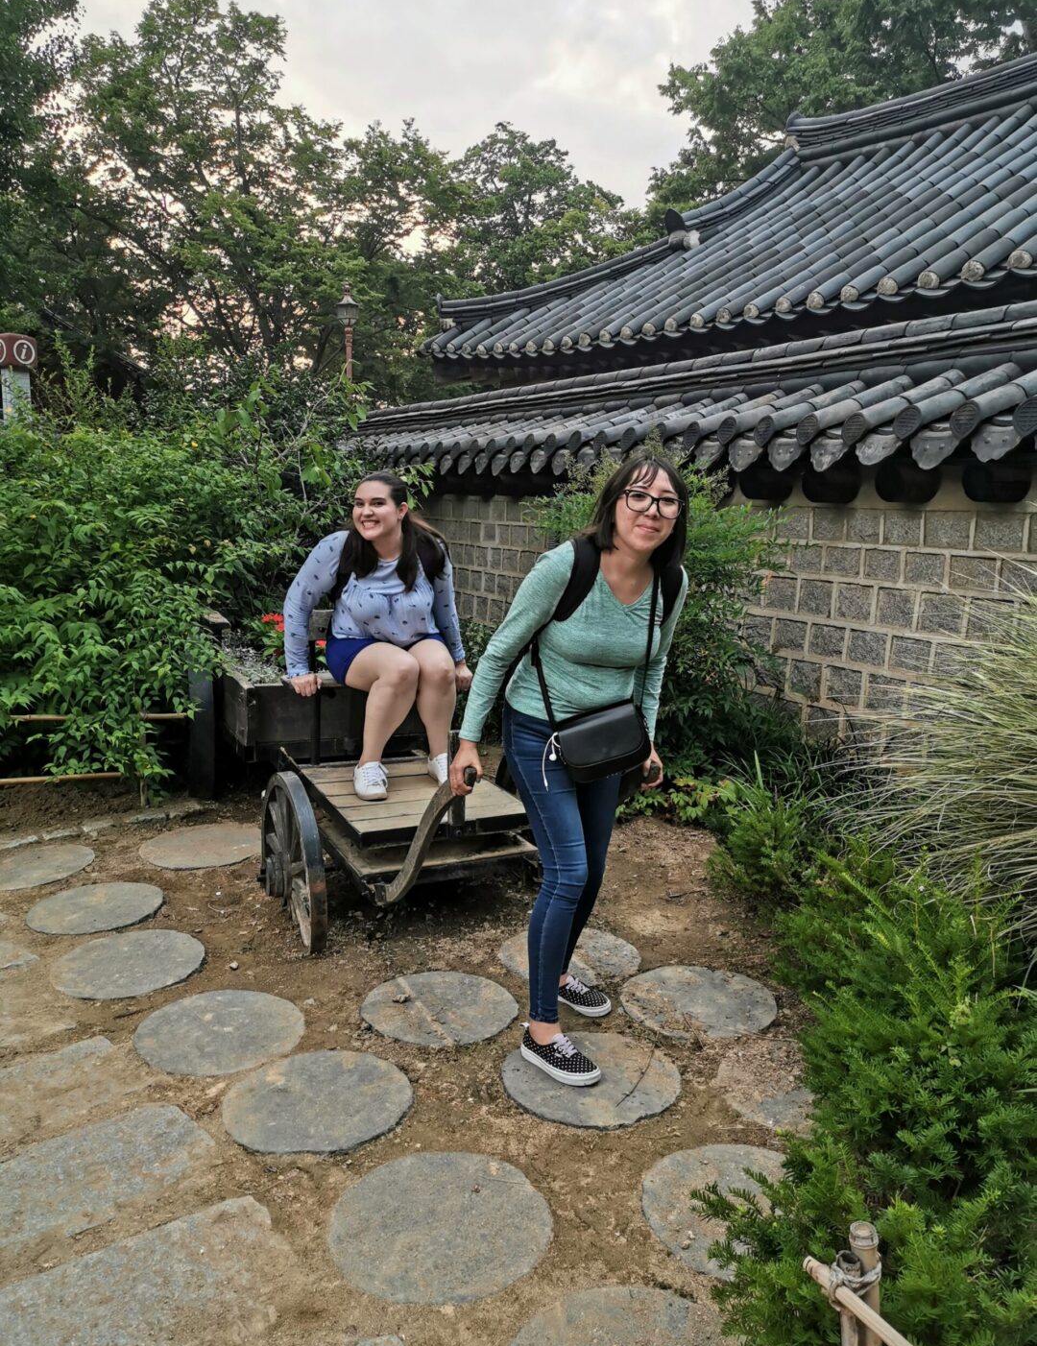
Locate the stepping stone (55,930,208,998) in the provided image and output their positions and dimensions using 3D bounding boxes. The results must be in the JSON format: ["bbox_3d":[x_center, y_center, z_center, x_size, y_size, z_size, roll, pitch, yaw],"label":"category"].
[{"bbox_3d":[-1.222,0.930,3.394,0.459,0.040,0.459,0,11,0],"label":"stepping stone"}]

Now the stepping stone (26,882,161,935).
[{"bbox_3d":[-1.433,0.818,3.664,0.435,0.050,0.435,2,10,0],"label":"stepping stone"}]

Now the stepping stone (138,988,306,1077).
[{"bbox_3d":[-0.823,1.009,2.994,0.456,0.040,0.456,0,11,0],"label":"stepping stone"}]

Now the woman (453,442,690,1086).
[{"bbox_3d":[0.143,0.240,2.780,0.510,1.560,0.628,-6,12,-28],"label":"woman"}]

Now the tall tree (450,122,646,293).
[{"bbox_3d":[0.624,-8.051,25.989,6.000,9.750,6.000,1,10,0],"label":"tall tree"}]

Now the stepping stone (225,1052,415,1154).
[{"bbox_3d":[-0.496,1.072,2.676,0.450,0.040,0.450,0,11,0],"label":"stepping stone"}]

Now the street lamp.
[{"bbox_3d":[-2.708,-4.014,17.412,0.370,4.361,0.370,0,11,0],"label":"street lamp"}]

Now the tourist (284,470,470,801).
[{"bbox_3d":[-0.466,-0.173,3.923,0.687,1.089,0.667,-4,12,-22],"label":"tourist"}]

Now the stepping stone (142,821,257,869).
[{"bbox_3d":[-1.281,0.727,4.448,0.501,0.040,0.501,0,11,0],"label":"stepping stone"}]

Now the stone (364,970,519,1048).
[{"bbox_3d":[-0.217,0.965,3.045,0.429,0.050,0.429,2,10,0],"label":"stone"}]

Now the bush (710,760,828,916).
[{"bbox_3d":[0.899,0.559,4.047,0.420,0.460,0.420,1,10,0],"label":"bush"}]

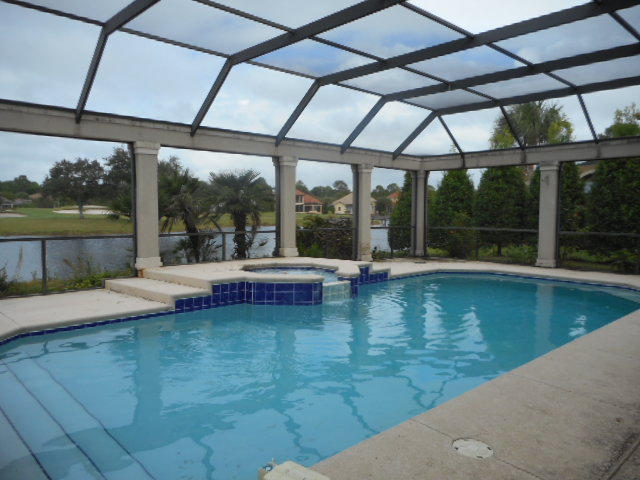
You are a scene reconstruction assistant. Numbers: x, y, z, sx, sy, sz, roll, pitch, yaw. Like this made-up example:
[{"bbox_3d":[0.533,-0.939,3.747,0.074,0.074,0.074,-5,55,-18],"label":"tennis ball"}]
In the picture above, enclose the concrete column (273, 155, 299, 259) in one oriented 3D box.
[{"bbox_3d":[-0.815,-0.776,11.091,0.430,2.300,0.430,-3,5,-42],"label":"concrete column"}]

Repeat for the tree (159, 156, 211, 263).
[{"bbox_3d":[-3.461,-0.419,11.824,1.600,3.070,1.600,-1,4,-16],"label":"tree"}]

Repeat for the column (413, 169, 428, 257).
[{"bbox_3d":[3.163,-0.832,14.658,0.430,2.640,0.430,-3,5,-42],"label":"column"}]

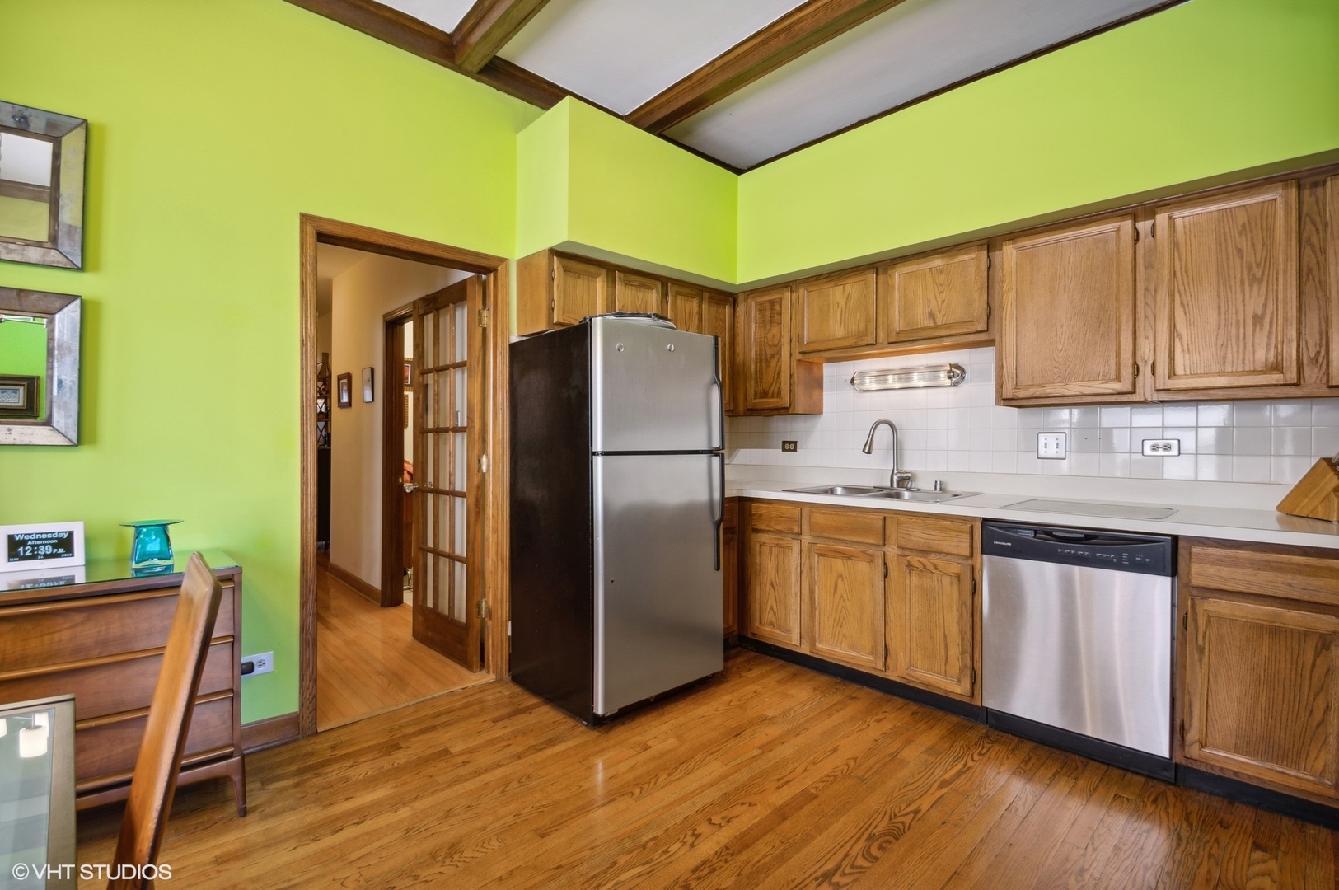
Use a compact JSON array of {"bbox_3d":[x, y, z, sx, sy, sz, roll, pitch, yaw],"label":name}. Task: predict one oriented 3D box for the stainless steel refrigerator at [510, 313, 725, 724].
[{"bbox_3d":[-0.279,0.322,2.812,0.741,1.706,0.735,-1,1,-41],"label":"stainless steel refrigerator"}]

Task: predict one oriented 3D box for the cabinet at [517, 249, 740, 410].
[{"bbox_3d":[-0.176,-0.575,3.273,1.336,0.793,0.303,-1,1,-40],"label":"cabinet"}]

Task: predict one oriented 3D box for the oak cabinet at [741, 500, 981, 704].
[{"bbox_3d":[1.024,0.672,2.874,1.173,0.773,0.606,1,1,42],"label":"oak cabinet"}]

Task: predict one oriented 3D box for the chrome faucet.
[{"bbox_3d":[1.164,0.058,2.956,0.232,0.374,0.121,0,1,-32],"label":"chrome faucet"}]

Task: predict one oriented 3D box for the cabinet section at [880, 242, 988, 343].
[{"bbox_3d":[1.370,-0.713,2.796,0.491,0.434,0.323,1,1,42],"label":"cabinet section"}]

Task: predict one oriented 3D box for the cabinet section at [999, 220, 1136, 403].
[{"bbox_3d":[1.759,-0.562,2.450,0.493,0.757,0.323,1,1,42],"label":"cabinet section"}]

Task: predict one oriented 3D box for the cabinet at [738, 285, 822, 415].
[{"bbox_3d":[0.669,-0.565,3.413,0.402,0.768,0.313,1,1,42],"label":"cabinet"}]

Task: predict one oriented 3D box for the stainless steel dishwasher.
[{"bbox_3d":[1.677,0.741,2.280,0.580,0.864,0.606,1,1,42],"label":"stainless steel dishwasher"}]

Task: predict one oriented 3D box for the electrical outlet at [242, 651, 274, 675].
[{"bbox_3d":[-1.616,0.858,2.177,0.113,0.076,0.012,-1,1,-40],"label":"electrical outlet"}]

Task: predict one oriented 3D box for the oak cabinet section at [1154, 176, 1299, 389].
[{"bbox_3d":[2.187,-0.573,2.203,0.400,0.745,0.325,1,1,45],"label":"oak cabinet section"}]

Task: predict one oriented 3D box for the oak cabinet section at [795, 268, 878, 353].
[{"bbox_3d":[1.067,-0.753,3.307,0.495,0.430,0.325,1,1,45],"label":"oak cabinet section"}]

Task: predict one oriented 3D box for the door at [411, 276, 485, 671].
[{"bbox_3d":[-1.272,0.141,3.156,0.757,2.040,0.040,1,1,44],"label":"door"}]

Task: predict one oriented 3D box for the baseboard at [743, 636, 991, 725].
[{"bbox_3d":[0.869,1.123,2.762,1.257,0.106,0.030,1,1,42],"label":"baseboard"}]

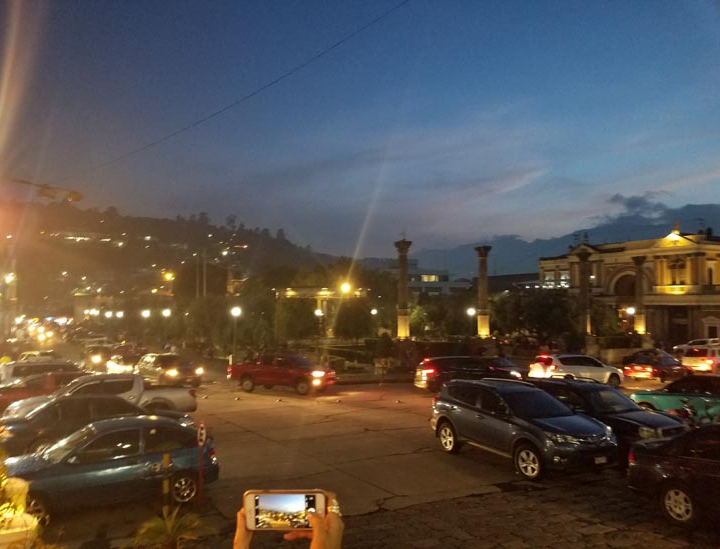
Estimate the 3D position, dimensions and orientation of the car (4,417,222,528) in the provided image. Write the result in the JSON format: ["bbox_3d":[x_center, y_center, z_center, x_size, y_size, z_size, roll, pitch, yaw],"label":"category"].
[{"bbox_3d":[-4.850,3.602,10.632,4.150,1.400,1.700,2,-4,-26],"label":"car"}]

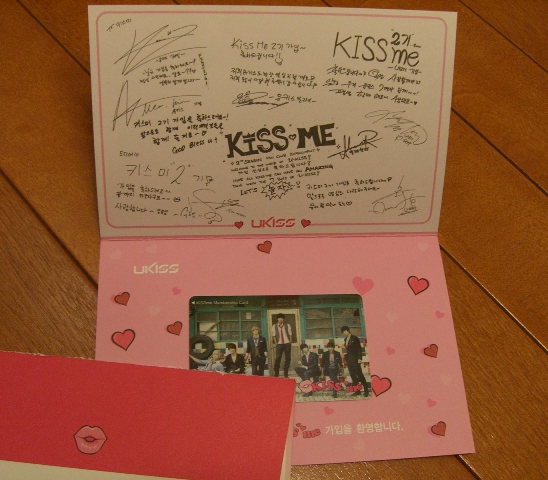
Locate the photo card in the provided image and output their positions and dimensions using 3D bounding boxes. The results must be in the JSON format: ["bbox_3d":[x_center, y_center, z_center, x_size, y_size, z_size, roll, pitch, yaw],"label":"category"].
[{"bbox_3d":[0.003,0.052,0.339,0.086,0.001,0.054,0,66,-7],"label":"photo card"}]

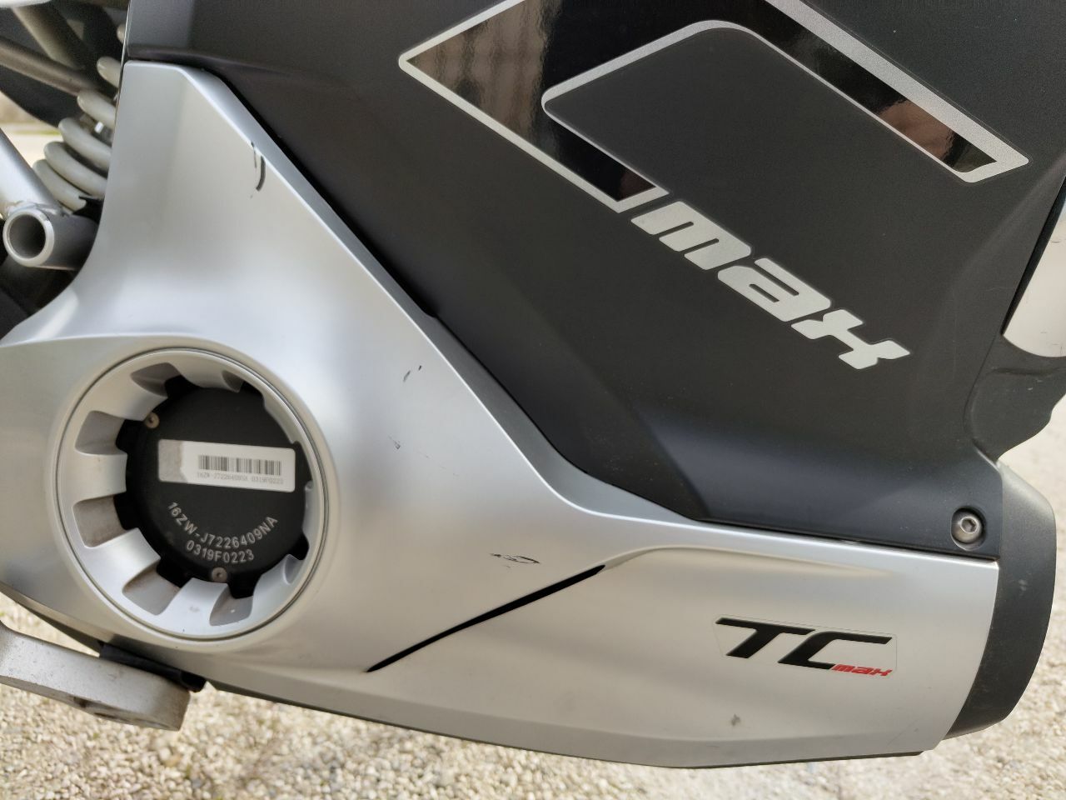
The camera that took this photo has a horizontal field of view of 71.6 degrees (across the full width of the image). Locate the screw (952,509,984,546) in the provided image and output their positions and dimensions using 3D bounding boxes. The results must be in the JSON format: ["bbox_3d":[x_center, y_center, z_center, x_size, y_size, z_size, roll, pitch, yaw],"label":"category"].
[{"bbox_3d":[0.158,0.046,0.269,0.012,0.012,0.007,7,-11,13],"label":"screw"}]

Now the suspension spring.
[{"bbox_3d":[-0.209,-0.165,0.405,0.067,0.140,0.067,41,12,4],"label":"suspension spring"}]

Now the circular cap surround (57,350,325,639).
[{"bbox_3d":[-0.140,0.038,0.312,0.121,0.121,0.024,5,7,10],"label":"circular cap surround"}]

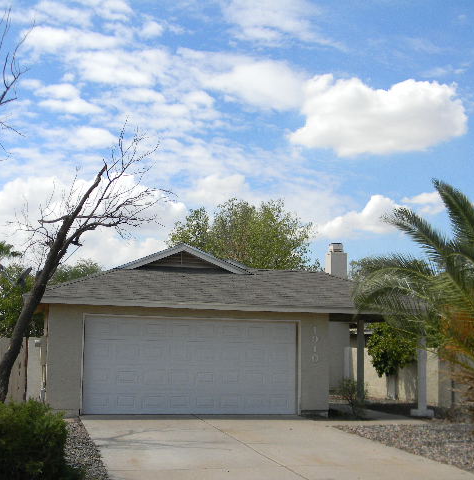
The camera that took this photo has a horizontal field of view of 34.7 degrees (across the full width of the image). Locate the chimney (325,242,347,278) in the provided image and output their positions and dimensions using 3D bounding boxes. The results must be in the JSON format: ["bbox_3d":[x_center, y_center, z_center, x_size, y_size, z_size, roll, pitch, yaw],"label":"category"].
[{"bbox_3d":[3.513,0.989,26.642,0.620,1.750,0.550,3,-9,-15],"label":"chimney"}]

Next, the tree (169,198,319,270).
[{"bbox_3d":[0.226,2.104,30.007,5.600,7.305,5.200,1,-8,0],"label":"tree"}]

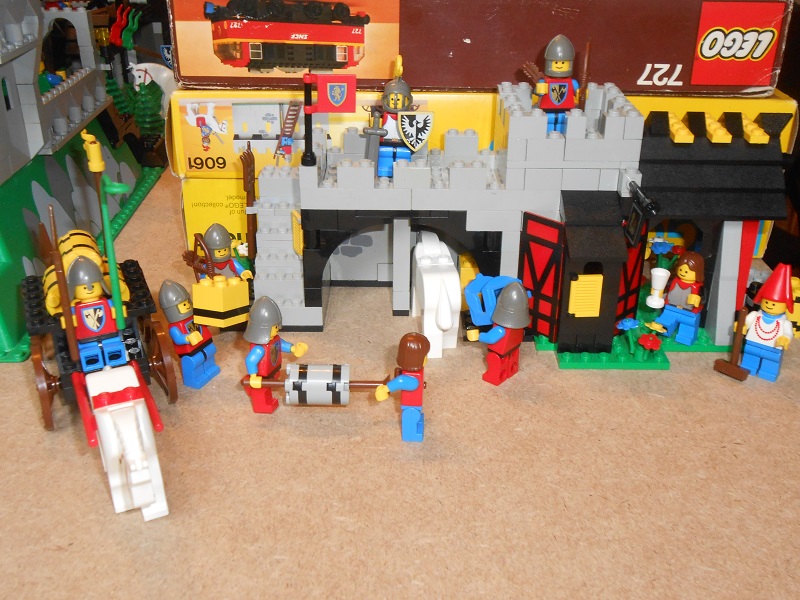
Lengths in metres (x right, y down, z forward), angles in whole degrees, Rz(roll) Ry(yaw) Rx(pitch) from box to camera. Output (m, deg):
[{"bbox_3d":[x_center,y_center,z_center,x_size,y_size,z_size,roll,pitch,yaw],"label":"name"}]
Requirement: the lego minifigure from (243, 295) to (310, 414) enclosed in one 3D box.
[{"bbox_3d":[-0.050,0.021,0.345,0.021,0.046,0.024,8,28,15],"label":"lego minifigure"}]

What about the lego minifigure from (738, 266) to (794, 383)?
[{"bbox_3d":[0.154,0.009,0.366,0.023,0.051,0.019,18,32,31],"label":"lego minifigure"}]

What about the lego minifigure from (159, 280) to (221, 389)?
[{"bbox_3d":[-0.087,0.012,0.363,0.018,0.045,0.024,4,26,26],"label":"lego minifigure"}]

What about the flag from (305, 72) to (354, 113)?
[{"bbox_3d":[-0.028,-0.085,0.361,0.021,0.016,0.004,0,27,-1],"label":"flag"}]

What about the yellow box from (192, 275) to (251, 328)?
[{"bbox_3d":[-0.074,0.000,0.364,0.016,0.018,0.016,7,13,30],"label":"yellow box"}]

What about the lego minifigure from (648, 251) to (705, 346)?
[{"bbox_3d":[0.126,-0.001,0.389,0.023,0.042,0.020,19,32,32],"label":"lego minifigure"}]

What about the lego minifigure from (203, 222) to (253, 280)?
[{"bbox_3d":[-0.084,-0.014,0.416,0.023,0.046,0.017,-16,31,-29],"label":"lego minifigure"}]

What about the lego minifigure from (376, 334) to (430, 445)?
[{"bbox_3d":[0.002,0.031,0.331,0.021,0.043,0.022,1,27,1],"label":"lego minifigure"}]

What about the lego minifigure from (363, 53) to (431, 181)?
[{"bbox_3d":[-0.001,-0.078,0.377,0.029,0.052,0.018,0,27,-1],"label":"lego minifigure"}]

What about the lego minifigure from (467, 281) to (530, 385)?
[{"bbox_3d":[0.044,0.012,0.365,0.018,0.045,0.024,28,38,35],"label":"lego minifigure"}]

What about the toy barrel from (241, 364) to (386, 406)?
[{"bbox_3d":[-0.033,0.032,0.331,0.054,0.017,0.017,0,27,0],"label":"toy barrel"}]

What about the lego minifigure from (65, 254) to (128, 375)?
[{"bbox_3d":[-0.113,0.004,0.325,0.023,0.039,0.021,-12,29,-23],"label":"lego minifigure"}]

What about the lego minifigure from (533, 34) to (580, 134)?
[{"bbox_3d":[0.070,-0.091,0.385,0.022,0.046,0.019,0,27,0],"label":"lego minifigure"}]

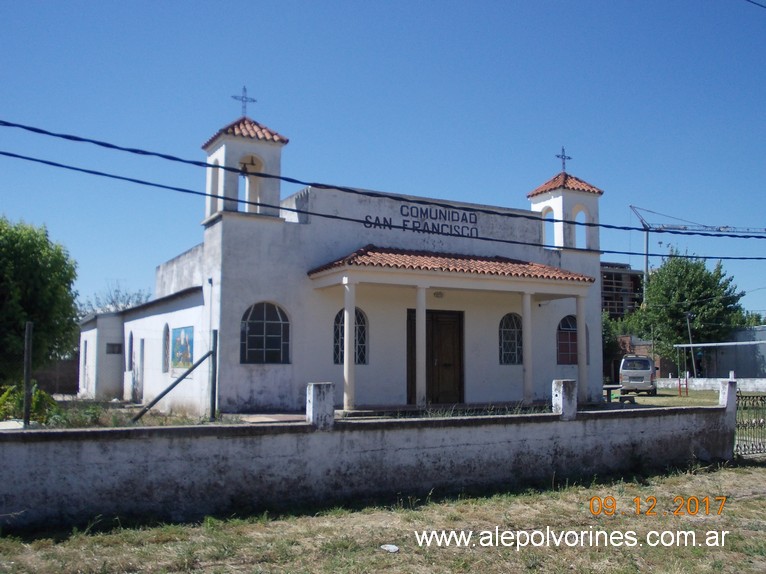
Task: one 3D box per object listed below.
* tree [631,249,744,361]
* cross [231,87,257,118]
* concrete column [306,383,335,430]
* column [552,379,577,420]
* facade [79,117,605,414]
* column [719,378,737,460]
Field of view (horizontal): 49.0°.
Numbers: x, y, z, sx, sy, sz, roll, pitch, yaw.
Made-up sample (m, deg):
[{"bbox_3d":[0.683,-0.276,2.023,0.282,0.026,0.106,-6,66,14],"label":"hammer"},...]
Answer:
[{"bbox_3d":[20.286,1.832,56.000,7.237,8.794,6.939,3,-7,-29],"label":"tree"},{"bbox_3d":[-3.432,-4.585,20.788,0.682,0.772,0.080,3,-7,-29],"label":"cross"},{"bbox_3d":[-0.786,1.495,10.440,0.275,0.567,0.235,3,-7,-29],"label":"concrete column"},{"bbox_3d":[2.669,1.670,12.342,0.265,0.563,0.240,3,-7,-29],"label":"column"},{"bbox_3d":[-1.688,0.075,27.030,12.485,7.227,15.730,3,-7,-29],"label":"facade"},{"bbox_3d":[5.804,2.257,14.166,0.230,1.323,0.205,3,-7,-29],"label":"column"}]

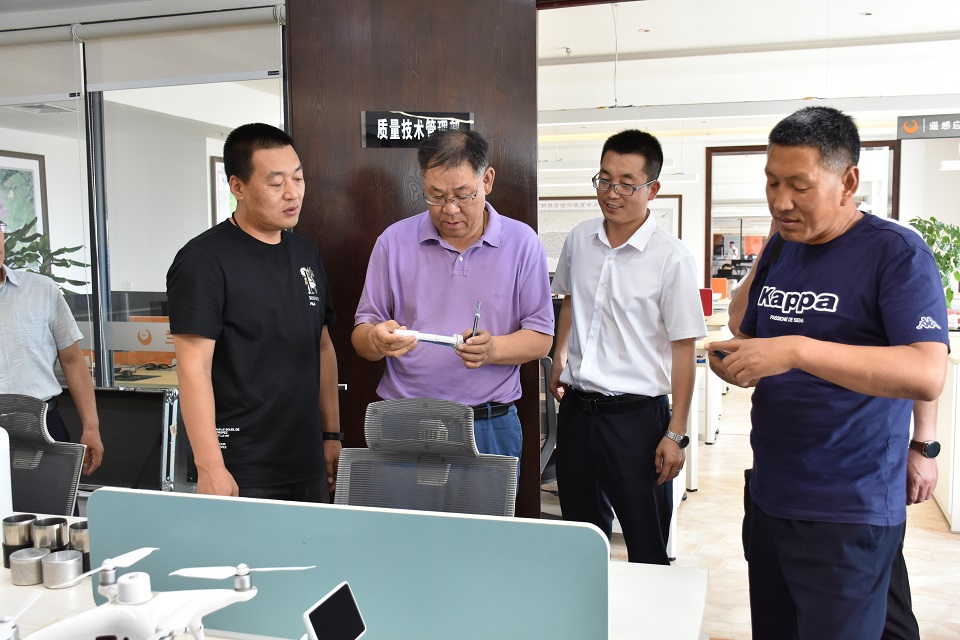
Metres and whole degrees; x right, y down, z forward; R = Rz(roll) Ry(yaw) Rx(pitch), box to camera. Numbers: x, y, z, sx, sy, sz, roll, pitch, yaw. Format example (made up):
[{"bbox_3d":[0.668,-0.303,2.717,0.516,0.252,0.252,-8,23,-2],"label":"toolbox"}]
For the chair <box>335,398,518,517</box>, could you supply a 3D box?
[{"bbox_3d":[-0.192,0.745,2.067,0.600,1.054,0.620,1,5,16],"label":"chair"}]

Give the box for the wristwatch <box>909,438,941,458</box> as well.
[{"bbox_3d":[1.227,0.355,2.500,0.068,0.046,0.060,-1,4,-10],"label":"wristwatch"}]

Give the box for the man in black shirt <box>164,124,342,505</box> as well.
[{"bbox_3d":[-0.607,0.359,2.469,0.320,1.769,0.480,3,6,42],"label":"man in black shirt"}]

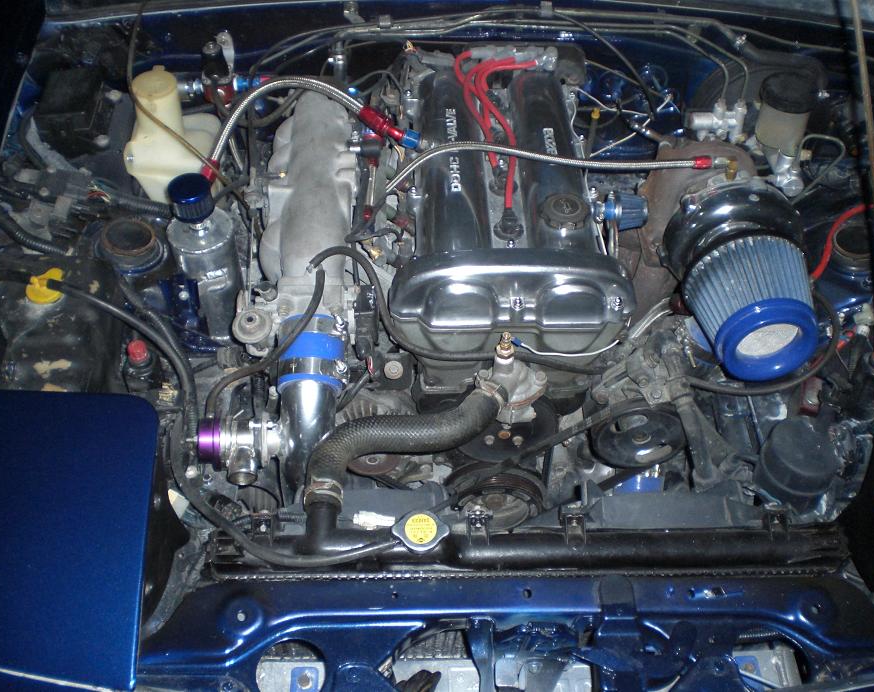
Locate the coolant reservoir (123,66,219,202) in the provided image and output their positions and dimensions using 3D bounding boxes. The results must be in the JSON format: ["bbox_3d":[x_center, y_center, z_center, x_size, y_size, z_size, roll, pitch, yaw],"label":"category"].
[{"bbox_3d":[-0.377,-0.300,1.473,0.122,0.210,0.100,0,50,-3],"label":"coolant reservoir"}]

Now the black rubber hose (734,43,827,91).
[{"bbox_3d":[0.493,-0.399,1.453,0.123,0.034,0.093,0,50,-3],"label":"black rubber hose"}]

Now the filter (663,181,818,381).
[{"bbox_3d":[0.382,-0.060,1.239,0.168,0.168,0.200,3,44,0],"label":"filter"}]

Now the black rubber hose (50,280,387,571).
[{"bbox_3d":[-0.264,0.086,1.185,0.440,0.090,0.400,0,50,-3],"label":"black rubber hose"}]

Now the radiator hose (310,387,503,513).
[{"bbox_3d":[-0.026,0.104,1.172,0.240,0.100,0.210,0,50,-3],"label":"radiator hose"}]

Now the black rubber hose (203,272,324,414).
[{"bbox_3d":[-0.212,-0.005,1.248,0.149,0.100,0.155,0,50,-3],"label":"black rubber hose"}]

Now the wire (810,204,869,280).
[{"bbox_3d":[0.564,-0.148,1.415,0.087,0.069,0.091,0,50,-3],"label":"wire"}]

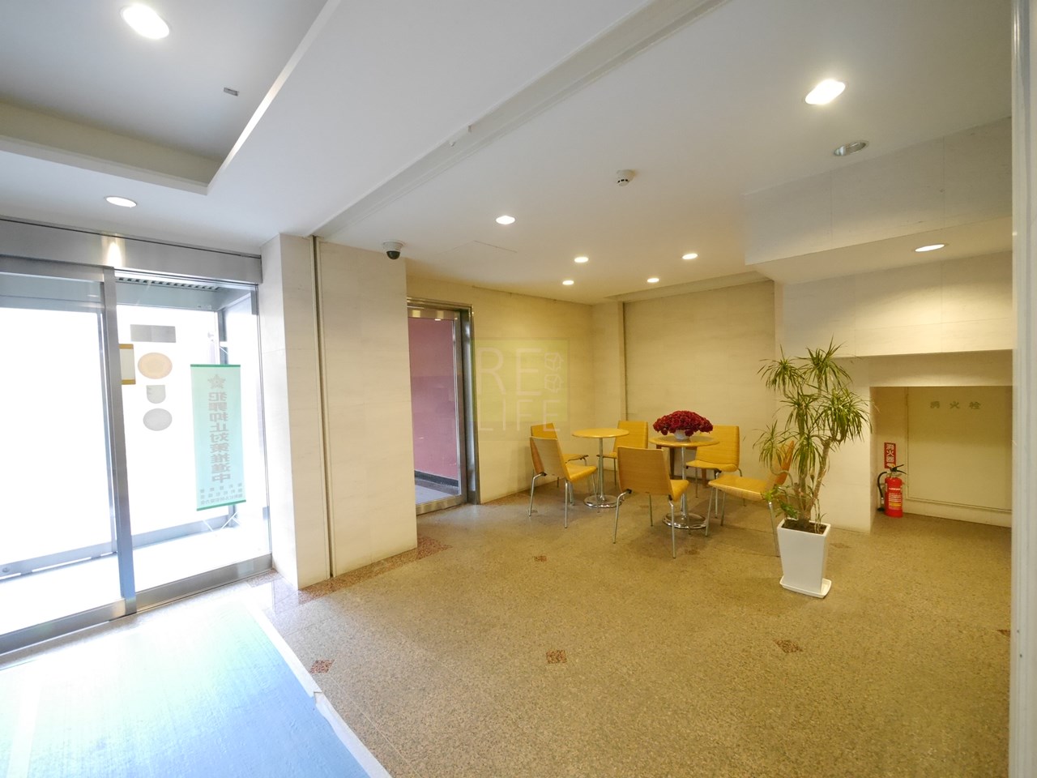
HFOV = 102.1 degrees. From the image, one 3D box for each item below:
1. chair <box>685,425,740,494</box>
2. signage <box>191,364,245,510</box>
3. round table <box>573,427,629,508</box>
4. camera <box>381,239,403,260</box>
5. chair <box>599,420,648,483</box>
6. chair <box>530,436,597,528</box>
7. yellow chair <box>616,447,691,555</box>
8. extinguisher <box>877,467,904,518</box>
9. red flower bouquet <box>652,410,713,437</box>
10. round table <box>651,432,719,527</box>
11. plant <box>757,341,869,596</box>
[{"bbox_3d":[1.894,0.781,4.143,0.480,0.790,0.560,0,2,44],"label":"chair"},{"bbox_3d":[-2.073,0.326,2.909,0.020,0.977,0.282,0,3,44],"label":"signage"},{"bbox_3d":[0.893,0.838,4.468,0.605,0.724,0.605,-2,2,0],"label":"round table"},{"bbox_3d":[-0.892,-0.986,3.005,0.150,0.108,0.150,-3,2,-32],"label":"camera"},{"bbox_3d":[1.174,0.794,4.759,0.485,0.776,0.560,0,3,44],"label":"chair"},{"bbox_3d":[0.460,0.839,4.077,0.560,0.776,0.485,-3,2,-39],"label":"chair"},{"bbox_3d":[1.122,0.838,3.408,0.485,0.776,0.560,0,2,41],"label":"yellow chair"},{"bbox_3d":[3.361,0.908,3.773,0.195,0.460,0.135,0,2,39],"label":"extinguisher"},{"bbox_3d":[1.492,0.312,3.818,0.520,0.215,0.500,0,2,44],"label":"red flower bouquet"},{"bbox_3d":[1.514,0.832,3.831,0.600,0.735,0.600,-2,2,0],"label":"round table"},{"bbox_3d":[1.789,0.463,2.577,0.560,1.530,0.550,0,2,44],"label":"plant"}]

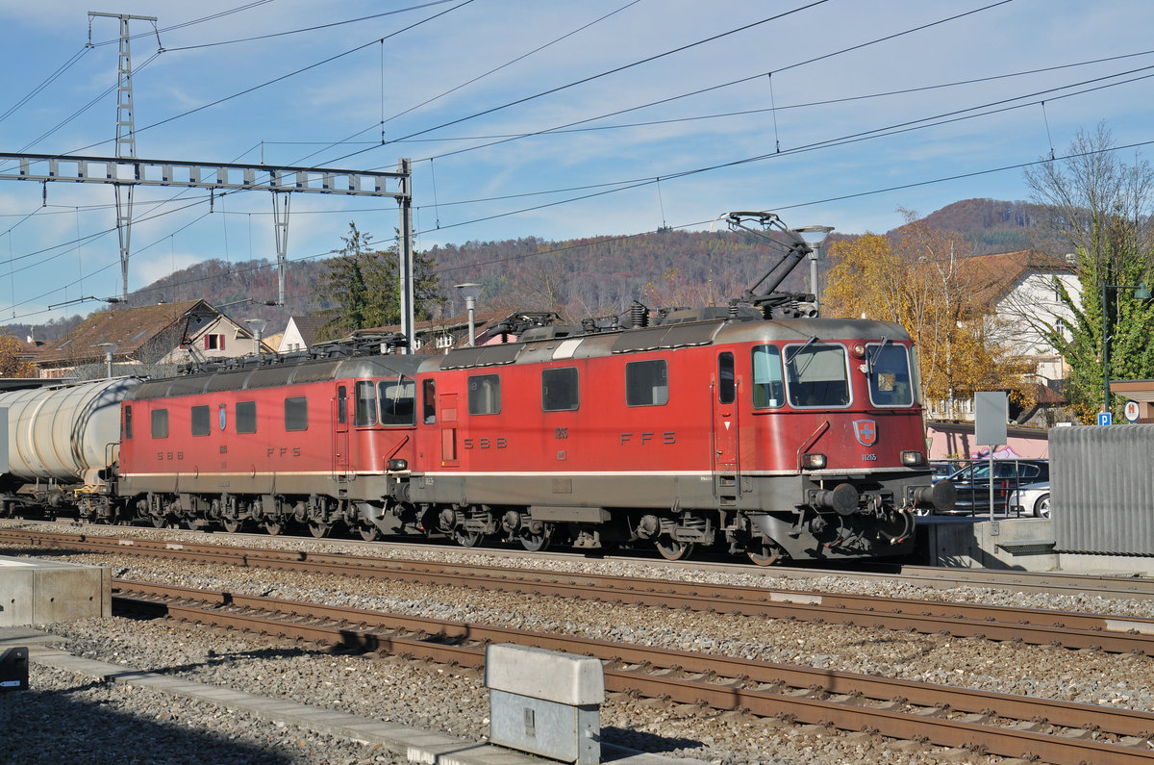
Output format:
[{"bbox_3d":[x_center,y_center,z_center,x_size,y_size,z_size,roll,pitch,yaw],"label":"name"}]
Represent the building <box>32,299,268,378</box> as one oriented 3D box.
[{"bbox_3d":[-32.249,1.016,177.152,12.000,13.610,21.500,0,-2,-35],"label":"building"}]

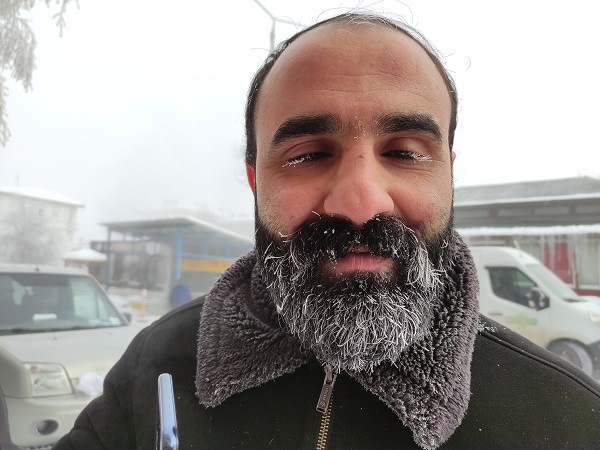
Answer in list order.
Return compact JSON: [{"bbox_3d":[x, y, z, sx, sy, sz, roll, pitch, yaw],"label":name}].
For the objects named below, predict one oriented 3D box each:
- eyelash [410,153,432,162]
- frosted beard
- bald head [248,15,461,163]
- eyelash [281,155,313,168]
[{"bbox_3d":[0.081,-0.044,0.287,0.015,0.007,0.010,-1,0,3],"label":"eyelash"},{"bbox_3d":[0.043,0.046,0.322,0.155,0.112,0.110,-1,0,5],"label":"frosted beard"},{"bbox_3d":[0.048,-0.112,0.375,0.168,0.148,0.185,-1,-2,5],"label":"bald head"},{"bbox_3d":[-0.002,-0.043,0.292,0.021,0.009,0.010,-1,0,7],"label":"eyelash"}]

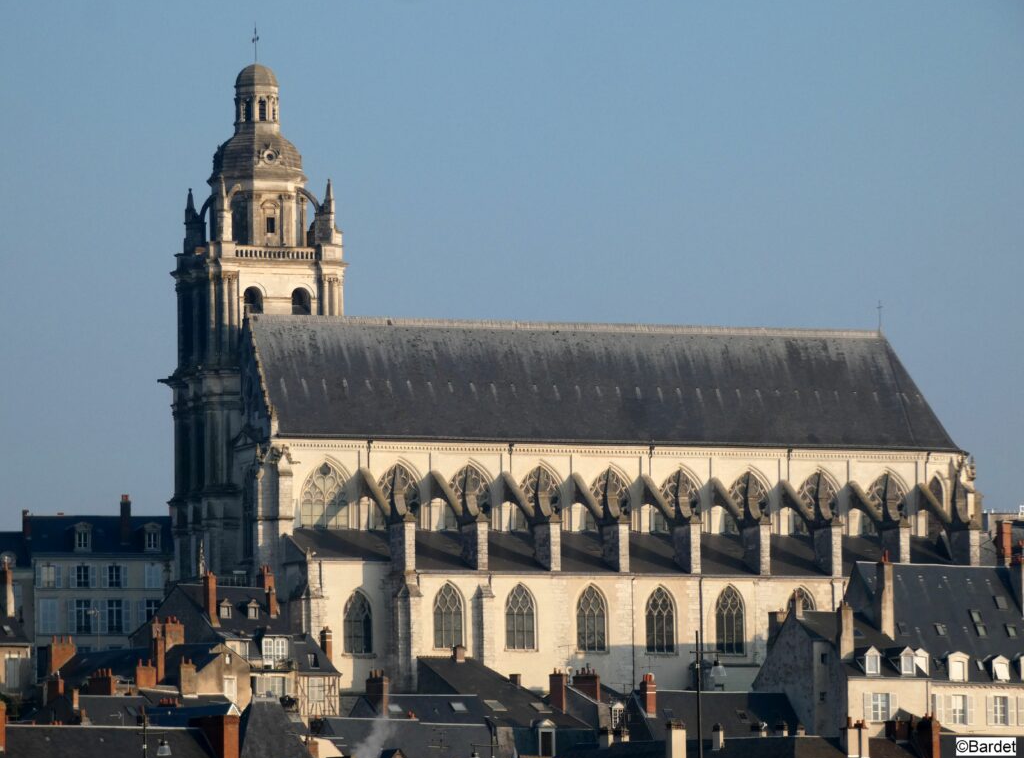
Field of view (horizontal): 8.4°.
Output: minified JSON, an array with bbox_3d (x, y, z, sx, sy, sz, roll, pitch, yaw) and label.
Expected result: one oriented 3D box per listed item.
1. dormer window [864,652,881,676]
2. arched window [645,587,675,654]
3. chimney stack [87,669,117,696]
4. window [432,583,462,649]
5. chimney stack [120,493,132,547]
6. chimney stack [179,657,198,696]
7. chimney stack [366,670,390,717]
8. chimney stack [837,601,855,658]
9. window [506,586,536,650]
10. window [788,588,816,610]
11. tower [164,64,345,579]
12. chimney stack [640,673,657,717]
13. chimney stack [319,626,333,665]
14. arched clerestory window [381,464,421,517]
[{"bbox_3d":[25.239,20.207,497.588,1.450,1.900,1.500,4,-7,-38],"label":"dormer window"},{"bbox_3d":[12.040,19.572,566.963,2.584,5.467,0.450,1,-6,-22],"label":"arched window"},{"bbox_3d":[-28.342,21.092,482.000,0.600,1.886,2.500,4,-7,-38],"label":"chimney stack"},{"bbox_3d":[-5.114,19.032,560.026,2.639,5.360,0.450,1,-6,-22],"label":"window"},{"bbox_3d":[-33.982,12.399,615.000,0.850,4.480,1.000,1,-6,-15],"label":"chimney stack"},{"bbox_3d":[-22.133,20.370,478.000,1.200,2.698,0.500,2,-6,-28],"label":"chimney stack"},{"bbox_3d":[-9.084,21.401,475.000,0.580,3.175,1.800,4,-7,-42],"label":"chimney stack"},{"bbox_3d":[24.602,18.553,515.000,1.000,4.241,0.750,3,-7,-35],"label":"chimney stack"},{"bbox_3d":[0.663,18.536,544.872,2.650,5.200,0.400,1,-6,-20],"label":"window"},{"bbox_3d":[23.702,19.752,571.578,2.649,5.635,0.450,1,-6,-22],"label":"window"},{"bbox_3d":[-20.848,-0.505,570.894,11.800,48.837,11.800,1,-6,-20],"label":"tower"},{"bbox_3d":[9.815,22.776,502.000,0.780,3.136,1.020,2,-6,-30],"label":"chimney stack"},{"bbox_3d":[-13.498,19.411,508.000,0.520,2.827,0.750,3,-6,-32],"label":"chimney stack"},{"bbox_3d":[-8.888,9.325,554.029,3.650,5.300,0.400,1,-6,-20],"label":"arched clerestory window"}]

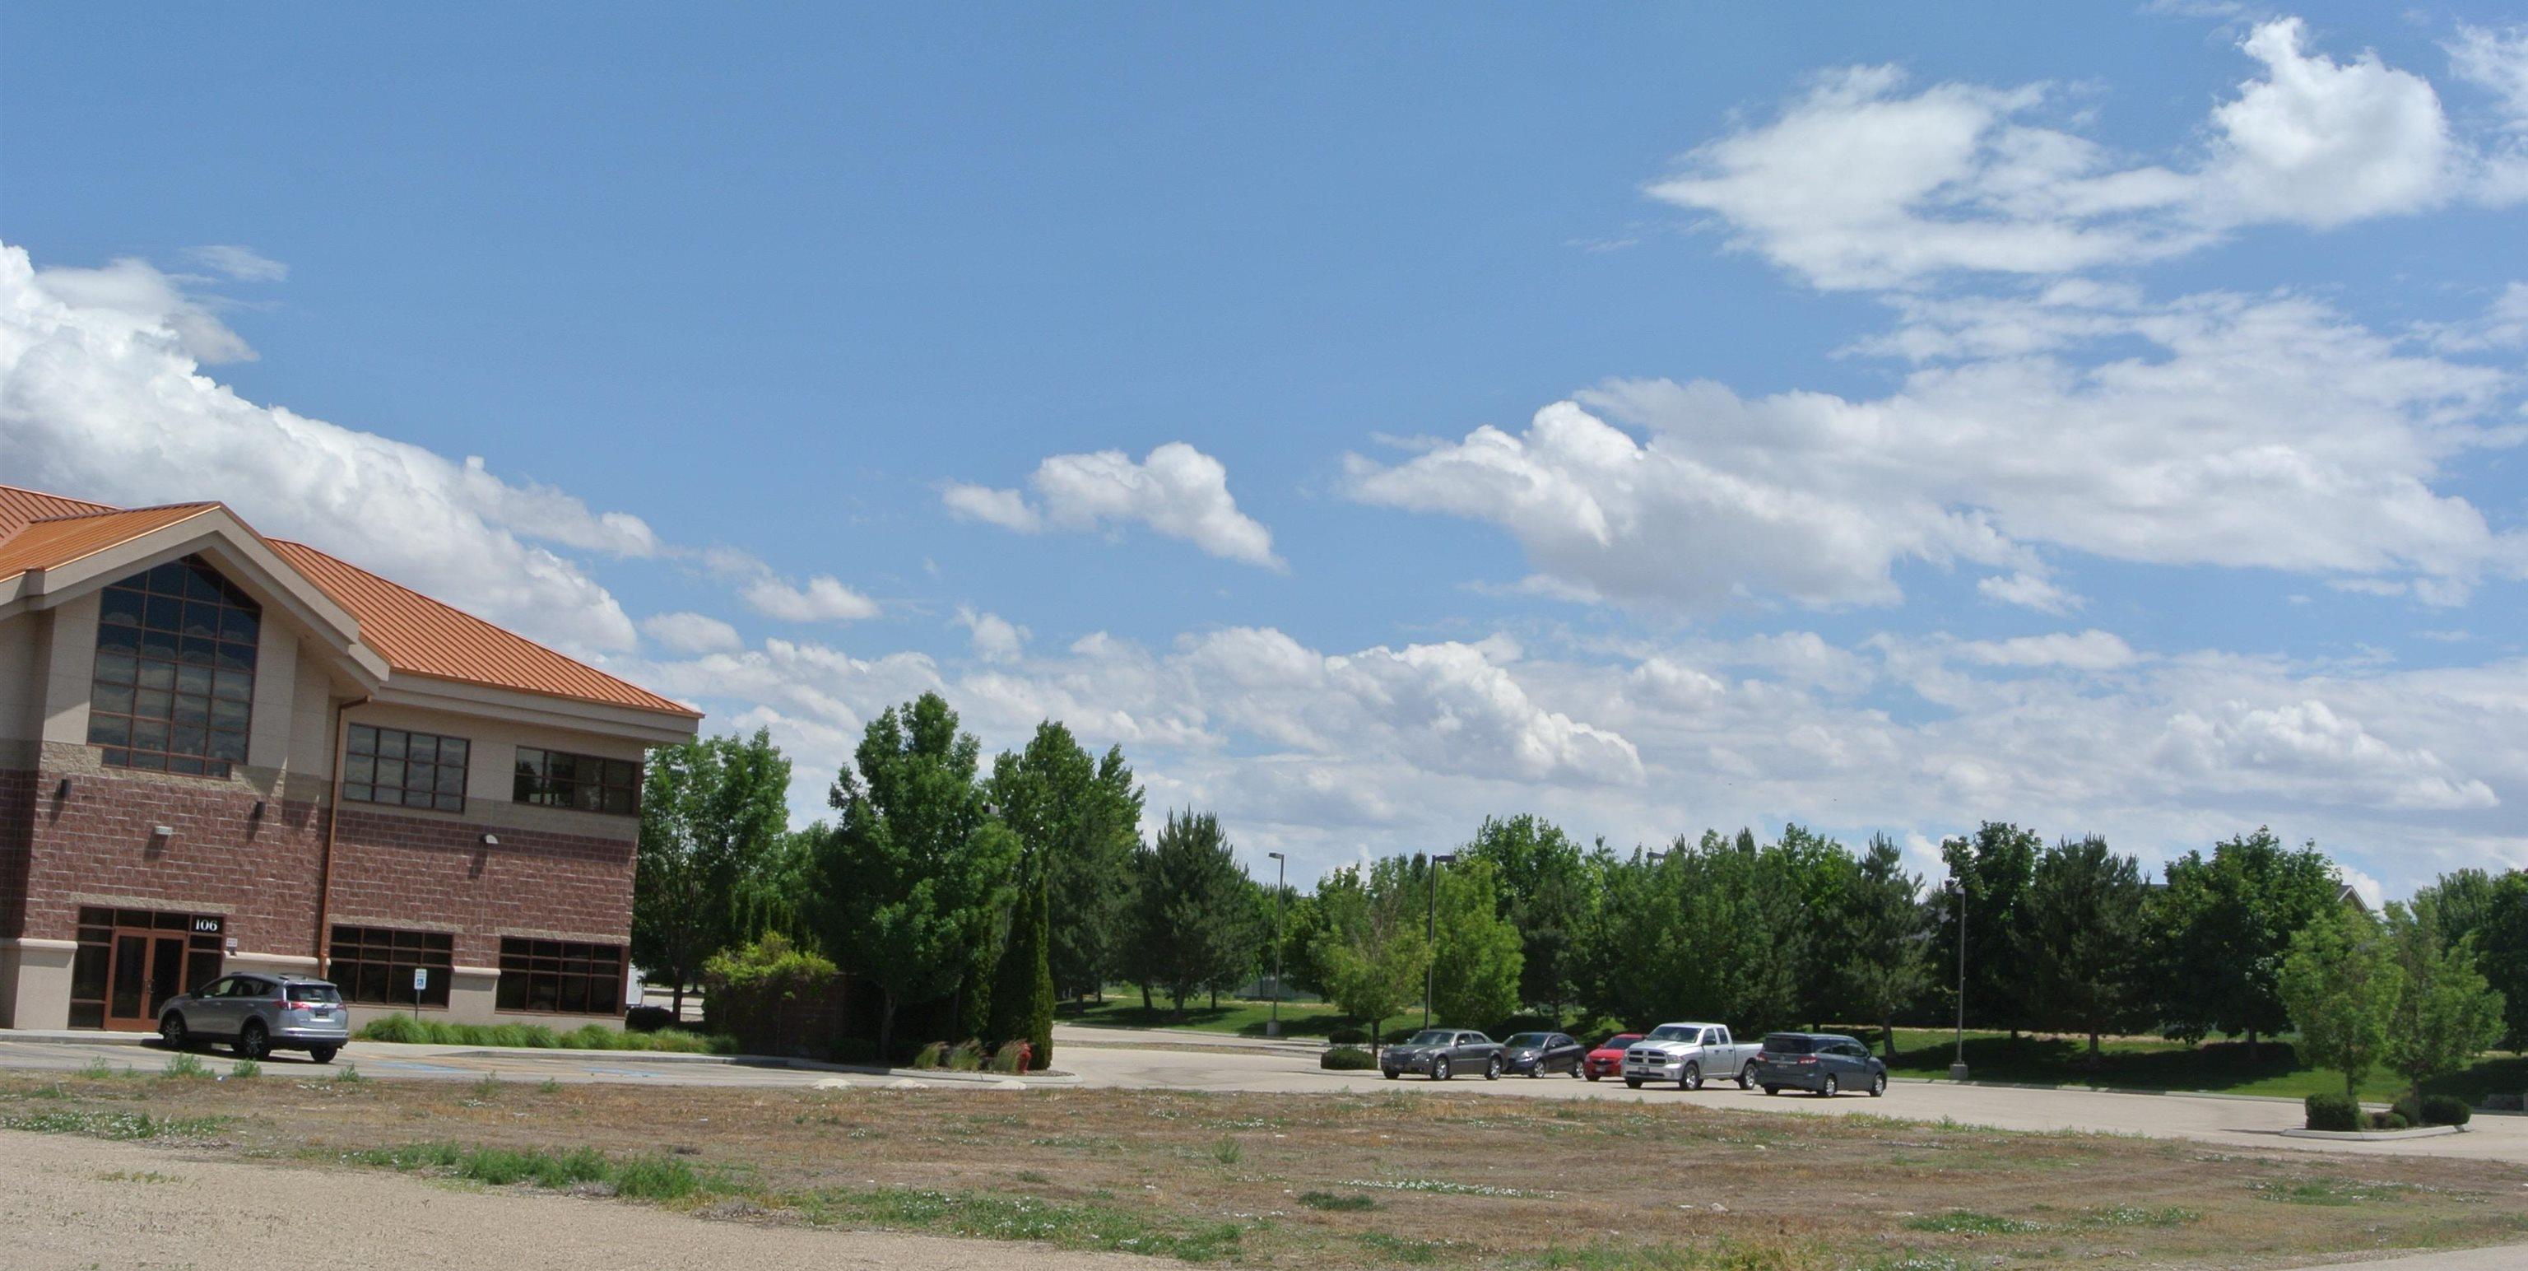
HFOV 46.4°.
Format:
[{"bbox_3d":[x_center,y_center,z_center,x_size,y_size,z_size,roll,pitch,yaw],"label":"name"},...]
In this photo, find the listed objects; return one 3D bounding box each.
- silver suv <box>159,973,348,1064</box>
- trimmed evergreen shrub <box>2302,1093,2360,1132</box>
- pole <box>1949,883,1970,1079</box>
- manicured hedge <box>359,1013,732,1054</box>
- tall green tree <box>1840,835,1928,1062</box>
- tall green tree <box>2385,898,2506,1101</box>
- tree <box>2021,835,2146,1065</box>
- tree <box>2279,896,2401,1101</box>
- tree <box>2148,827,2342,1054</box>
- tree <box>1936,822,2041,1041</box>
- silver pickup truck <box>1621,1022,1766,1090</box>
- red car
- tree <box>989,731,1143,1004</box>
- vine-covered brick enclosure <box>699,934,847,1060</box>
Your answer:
[{"bbox_3d":[-20.407,7.676,59.676,4.600,1.700,1.850,-2,-9,35],"label":"silver suv"},{"bbox_3d":[23.258,10.383,64.300,1.257,0.809,1.257,0,-8,20],"label":"trimmed evergreen shrub"},{"bbox_3d":[30.881,15.197,131.279,0.550,9.012,1.250,-3,-9,38],"label":"pole"},{"bbox_3d":[-17.430,9.796,72.436,1.200,0.720,11.300,-2,-9,35],"label":"manicured hedge"},{"bbox_3d":[25.560,12.836,121.500,3.601,9.169,3.601,1,-8,12],"label":"tall green tree"},{"bbox_3d":[28.176,8.980,70.500,2.843,5.367,2.843,0,-8,22],"label":"tall green tree"},{"bbox_3d":[33.033,12.651,119.000,4.878,9.137,4.878,1,-8,16],"label":"tree"},{"bbox_3d":[24.038,8.385,66.000,2.661,5.068,2.661,0,-8,20],"label":"tree"},{"bbox_3d":[39.355,12.400,118.500,7.630,9.177,7.630,0,-8,18],"label":"tree"},{"bbox_3d":[35.595,14.494,145.000,5.140,10.762,5.140,3,-7,0],"label":"tree"},{"bbox_3d":[12.816,12.470,87.538,2.020,1.930,5.820,-3,-9,37],"label":"silver pickup truck"},{"bbox_3d":[11.585,13.058,91.154,1.800,1.470,4.600,-2,-9,35],"label":"red car"},{"bbox_3d":[-11.226,12.897,167.000,8.713,15.744,8.713,3,-7,0],"label":"tree"},{"bbox_3d":[-12.901,9.433,77.300,2.984,3.256,2.449,-3,-9,38],"label":"vine-covered brick enclosure"}]

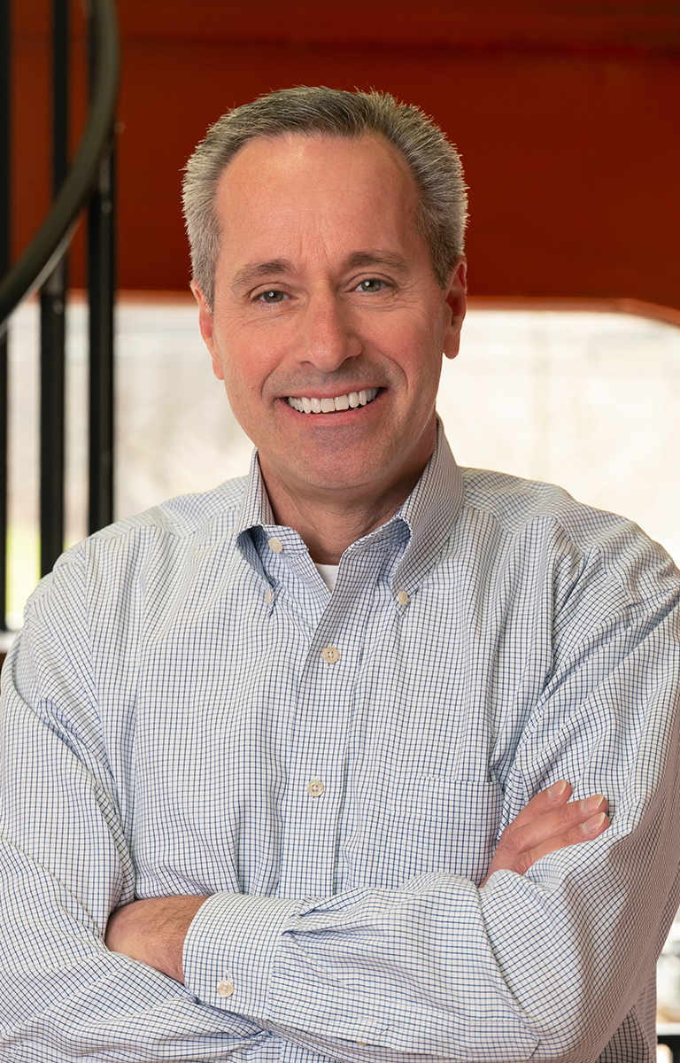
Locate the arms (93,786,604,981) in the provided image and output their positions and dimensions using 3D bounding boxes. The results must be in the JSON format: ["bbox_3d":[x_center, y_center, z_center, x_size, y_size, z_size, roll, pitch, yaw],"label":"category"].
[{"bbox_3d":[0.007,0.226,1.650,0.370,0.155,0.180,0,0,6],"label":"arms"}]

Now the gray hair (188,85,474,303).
[{"bbox_3d":[-0.010,-0.210,1.770,0.187,0.175,0.205,-5,0,0],"label":"gray hair"}]

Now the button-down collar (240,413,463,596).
[{"bbox_3d":[0.006,-0.011,1.760,0.155,0.125,0.155,0,0,6],"label":"button-down collar"}]

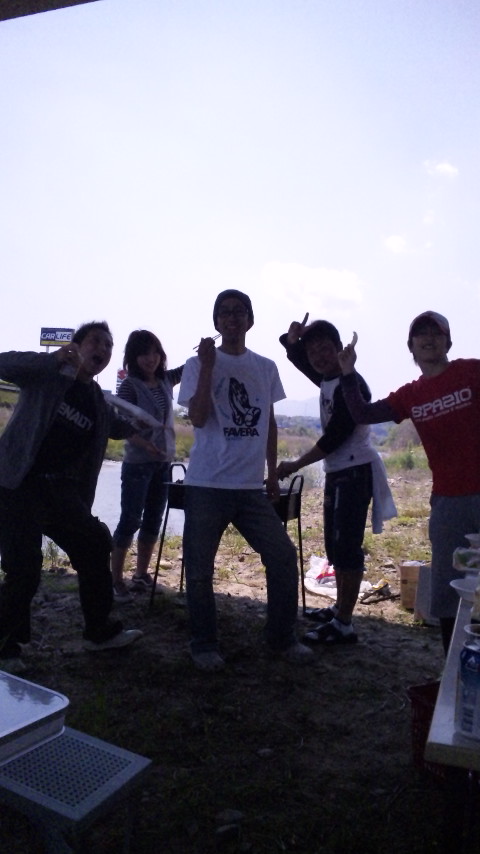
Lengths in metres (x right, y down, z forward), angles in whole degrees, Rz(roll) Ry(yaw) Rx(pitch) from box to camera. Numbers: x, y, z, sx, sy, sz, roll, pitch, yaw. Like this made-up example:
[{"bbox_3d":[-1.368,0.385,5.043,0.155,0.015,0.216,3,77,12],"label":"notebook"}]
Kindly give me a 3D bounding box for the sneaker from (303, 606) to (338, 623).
[{"bbox_3d":[0.498,1.039,3.570,0.285,0.108,0.105,3,0,18],"label":"sneaker"}]

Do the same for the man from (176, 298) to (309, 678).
[{"bbox_3d":[0.021,0.214,2.950,0.600,1.710,0.440,3,0,-12],"label":"man"}]

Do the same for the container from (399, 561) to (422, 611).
[{"bbox_3d":[1.080,0.984,3.980,0.190,0.270,0.200,3,0,14],"label":"container"}]

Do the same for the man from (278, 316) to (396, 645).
[{"bbox_3d":[0.518,0.258,3.400,0.580,1.670,0.500,3,0,-16],"label":"man"}]

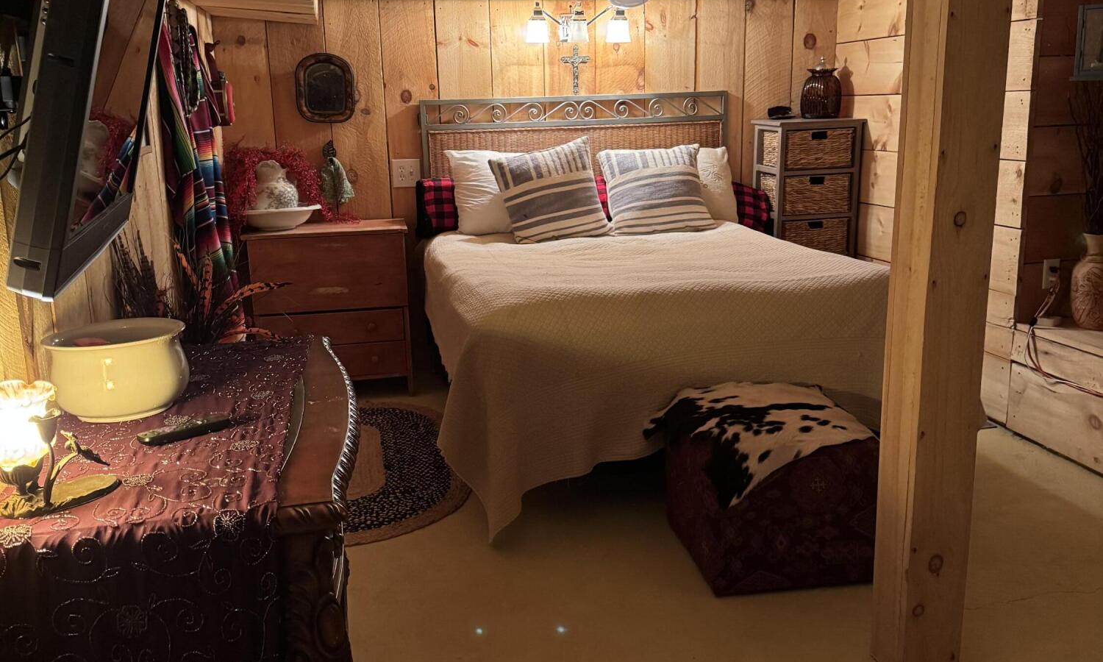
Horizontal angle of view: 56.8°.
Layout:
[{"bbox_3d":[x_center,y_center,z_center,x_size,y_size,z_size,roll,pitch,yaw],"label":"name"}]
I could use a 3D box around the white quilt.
[{"bbox_3d":[0.395,0.042,4.044,1.760,0.680,1.890,-4,13,-11],"label":"white quilt"}]

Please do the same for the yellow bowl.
[{"bbox_3d":[-0.772,0.070,1.821,0.238,0.140,0.238,-4,13,-11],"label":"yellow bowl"}]

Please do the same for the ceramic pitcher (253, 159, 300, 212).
[{"bbox_3d":[-1.235,-0.620,4.595,0.190,0.300,0.225,7,16,32],"label":"ceramic pitcher"}]

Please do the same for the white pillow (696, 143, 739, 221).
[{"bbox_3d":[0.625,-0.714,4.931,0.520,0.420,0.170,-4,-12,-11],"label":"white pillow"}]

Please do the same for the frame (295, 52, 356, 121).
[{"bbox_3d":[-1.068,-1.153,4.816,0.280,0.320,0.030,-4,13,-11],"label":"frame"}]

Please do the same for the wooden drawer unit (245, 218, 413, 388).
[{"bbox_3d":[-1.039,-0.099,4.827,0.720,0.778,0.430,-4,13,-11],"label":"wooden drawer unit"}]

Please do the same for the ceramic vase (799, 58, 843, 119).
[{"bbox_3d":[1.340,-1.202,5.053,0.220,0.296,0.220,-4,13,-11],"label":"ceramic vase"}]

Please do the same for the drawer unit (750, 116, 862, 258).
[{"bbox_3d":[1.297,-0.461,5.228,0.448,1.200,0.360,-4,13,-11],"label":"drawer unit"}]

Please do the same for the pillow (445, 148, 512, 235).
[{"bbox_3d":[-0.162,-0.666,4.839,0.660,0.420,0.190,-4,-7,-11],"label":"pillow"}]

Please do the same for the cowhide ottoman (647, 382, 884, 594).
[{"bbox_3d":[0.657,0.447,3.014,0.510,0.430,0.520,-3,13,-8],"label":"cowhide ottoman"}]

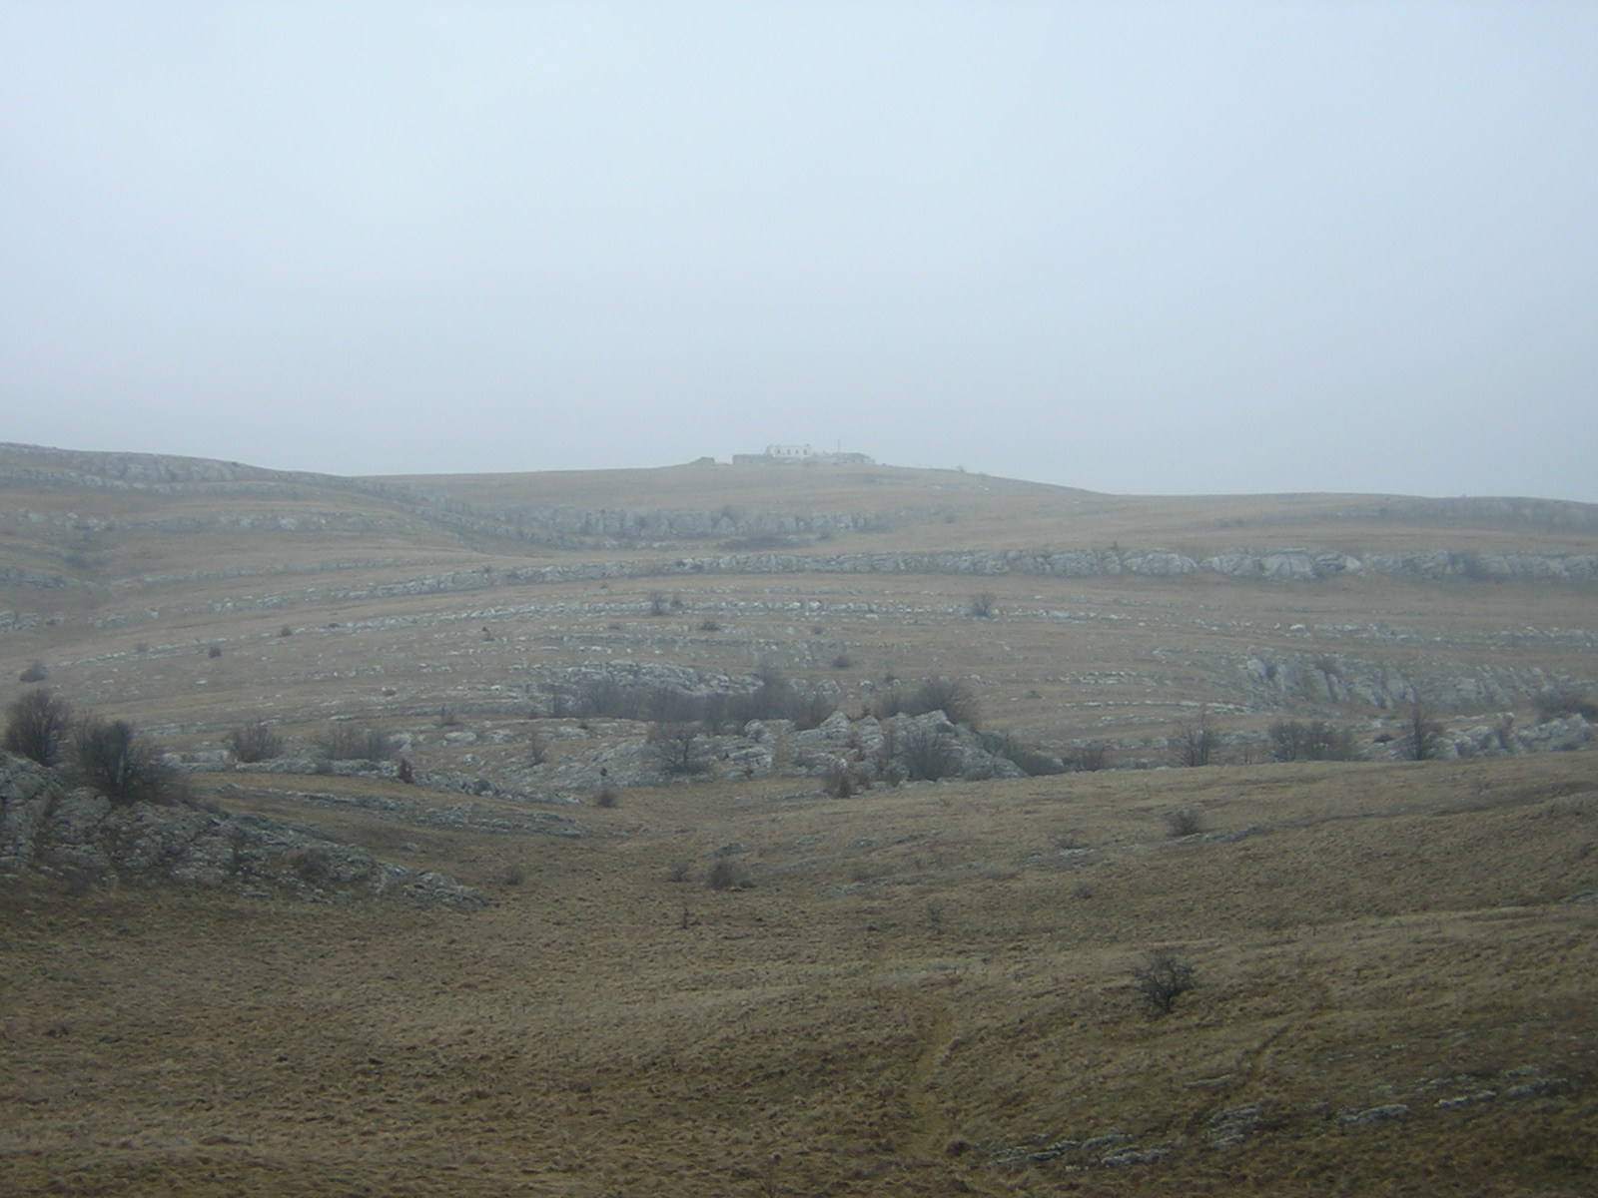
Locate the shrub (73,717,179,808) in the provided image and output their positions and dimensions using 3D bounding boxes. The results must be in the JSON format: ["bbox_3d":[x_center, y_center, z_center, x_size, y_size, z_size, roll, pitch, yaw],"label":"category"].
[{"bbox_3d":[-25.980,6.200,103.000,4.080,3.510,3.590,0,0,0],"label":"shrub"}]

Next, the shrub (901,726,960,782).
[{"bbox_3d":[7.740,9.140,158.000,3.460,3.320,3.050,0,0,0],"label":"shrub"}]

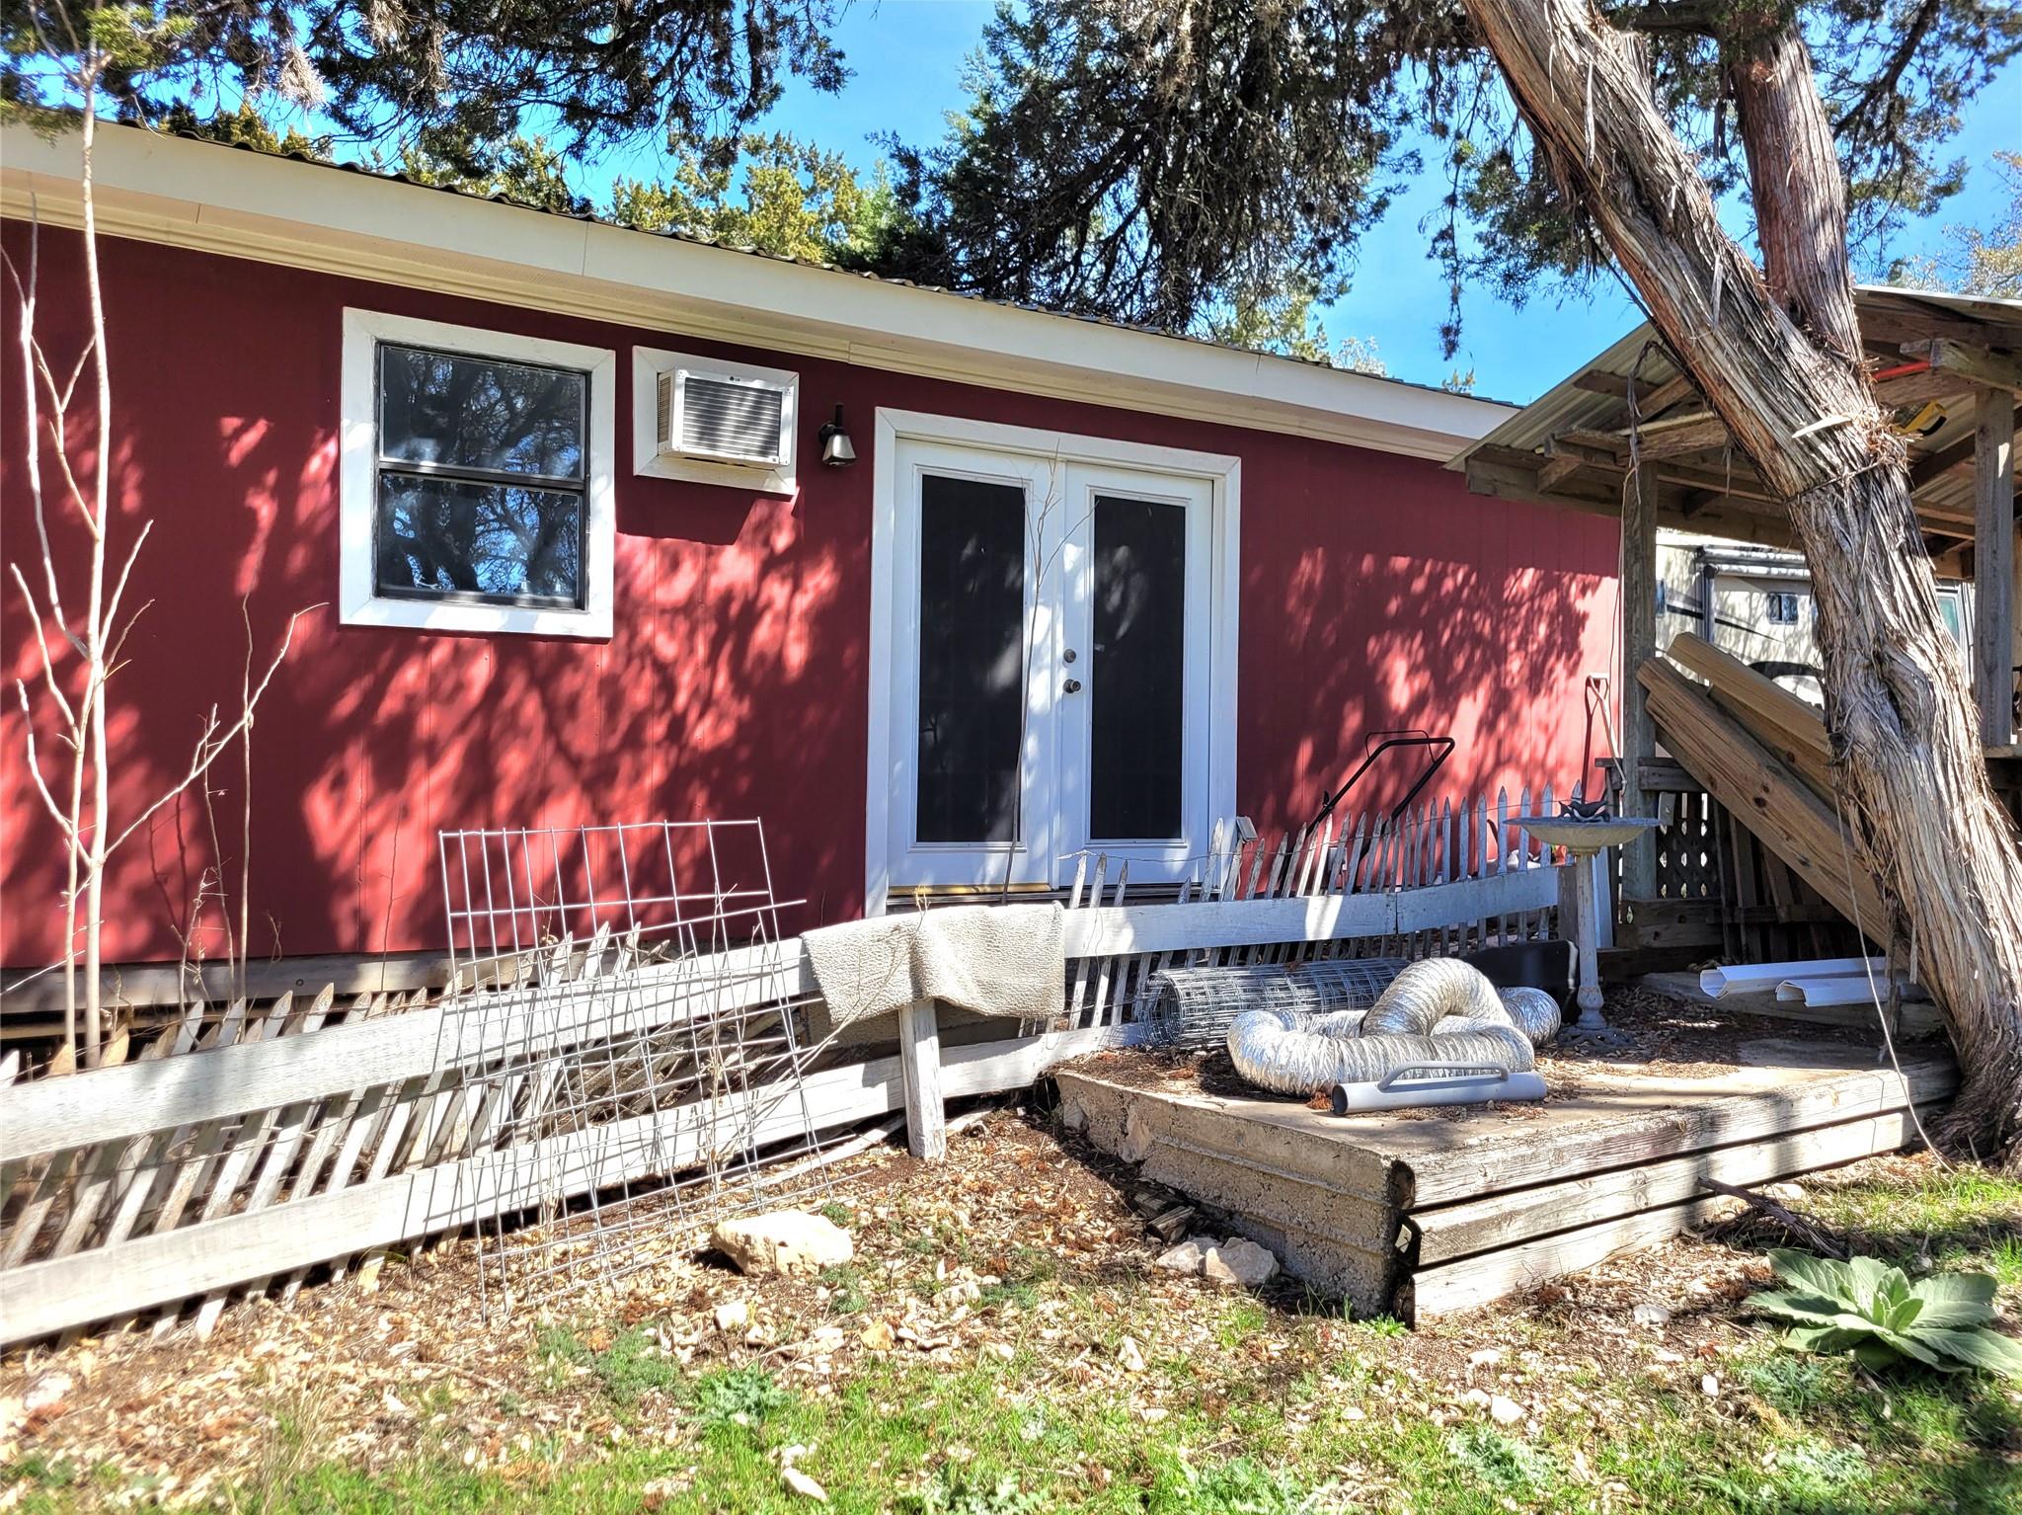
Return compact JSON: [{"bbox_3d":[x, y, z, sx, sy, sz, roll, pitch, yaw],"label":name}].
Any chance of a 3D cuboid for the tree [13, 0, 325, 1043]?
[{"bbox_3d":[-2.460,-0.463,4.400,0.900,3.650,0.700,1,-1,-31],"label":"tree"}]

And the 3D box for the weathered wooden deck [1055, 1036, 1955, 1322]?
[{"bbox_3d":[1.835,1.307,5.332,2.750,0.430,1.500,1,-1,-31],"label":"weathered wooden deck"}]

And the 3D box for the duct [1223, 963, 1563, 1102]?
[{"bbox_3d":[1.330,0.894,5.300,1.180,0.370,0.850,1,-1,-31],"label":"duct"}]

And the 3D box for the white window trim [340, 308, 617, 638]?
[{"bbox_3d":[-1.994,-1.047,5.752,0.992,1.147,0.060,1,-1,-31],"label":"white window trim"}]

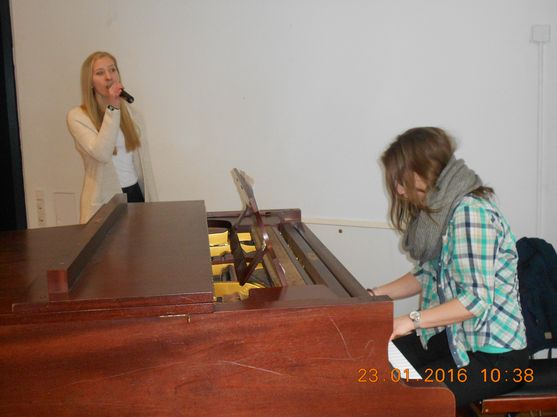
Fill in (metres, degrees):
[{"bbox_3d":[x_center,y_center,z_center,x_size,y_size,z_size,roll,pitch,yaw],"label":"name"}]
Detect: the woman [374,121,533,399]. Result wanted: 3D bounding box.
[{"bbox_3d":[0.392,0.424,1.980,0.660,1.301,0.480,-2,7,-5],"label":"woman"}]

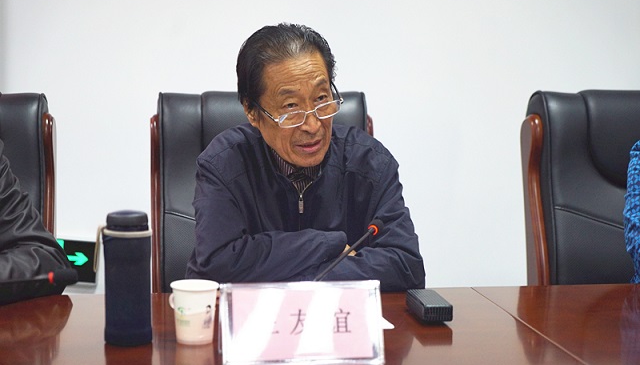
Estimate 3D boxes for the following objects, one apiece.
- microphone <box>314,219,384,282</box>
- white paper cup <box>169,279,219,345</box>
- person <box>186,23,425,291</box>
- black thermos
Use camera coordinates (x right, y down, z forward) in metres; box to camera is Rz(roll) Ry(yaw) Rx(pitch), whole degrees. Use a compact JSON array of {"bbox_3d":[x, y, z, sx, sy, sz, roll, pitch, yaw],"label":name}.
[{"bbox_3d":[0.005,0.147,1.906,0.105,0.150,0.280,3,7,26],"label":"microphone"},{"bbox_3d":[-0.184,0.191,1.806,0.073,0.085,0.073,0,6,0],"label":"white paper cup"},{"bbox_3d":[-0.022,0.304,2.392,0.490,1.210,0.660,-1,7,-7],"label":"person"},{"bbox_3d":[-0.278,0.136,1.799,0.070,0.195,0.070,0,6,0],"label":"black thermos"}]

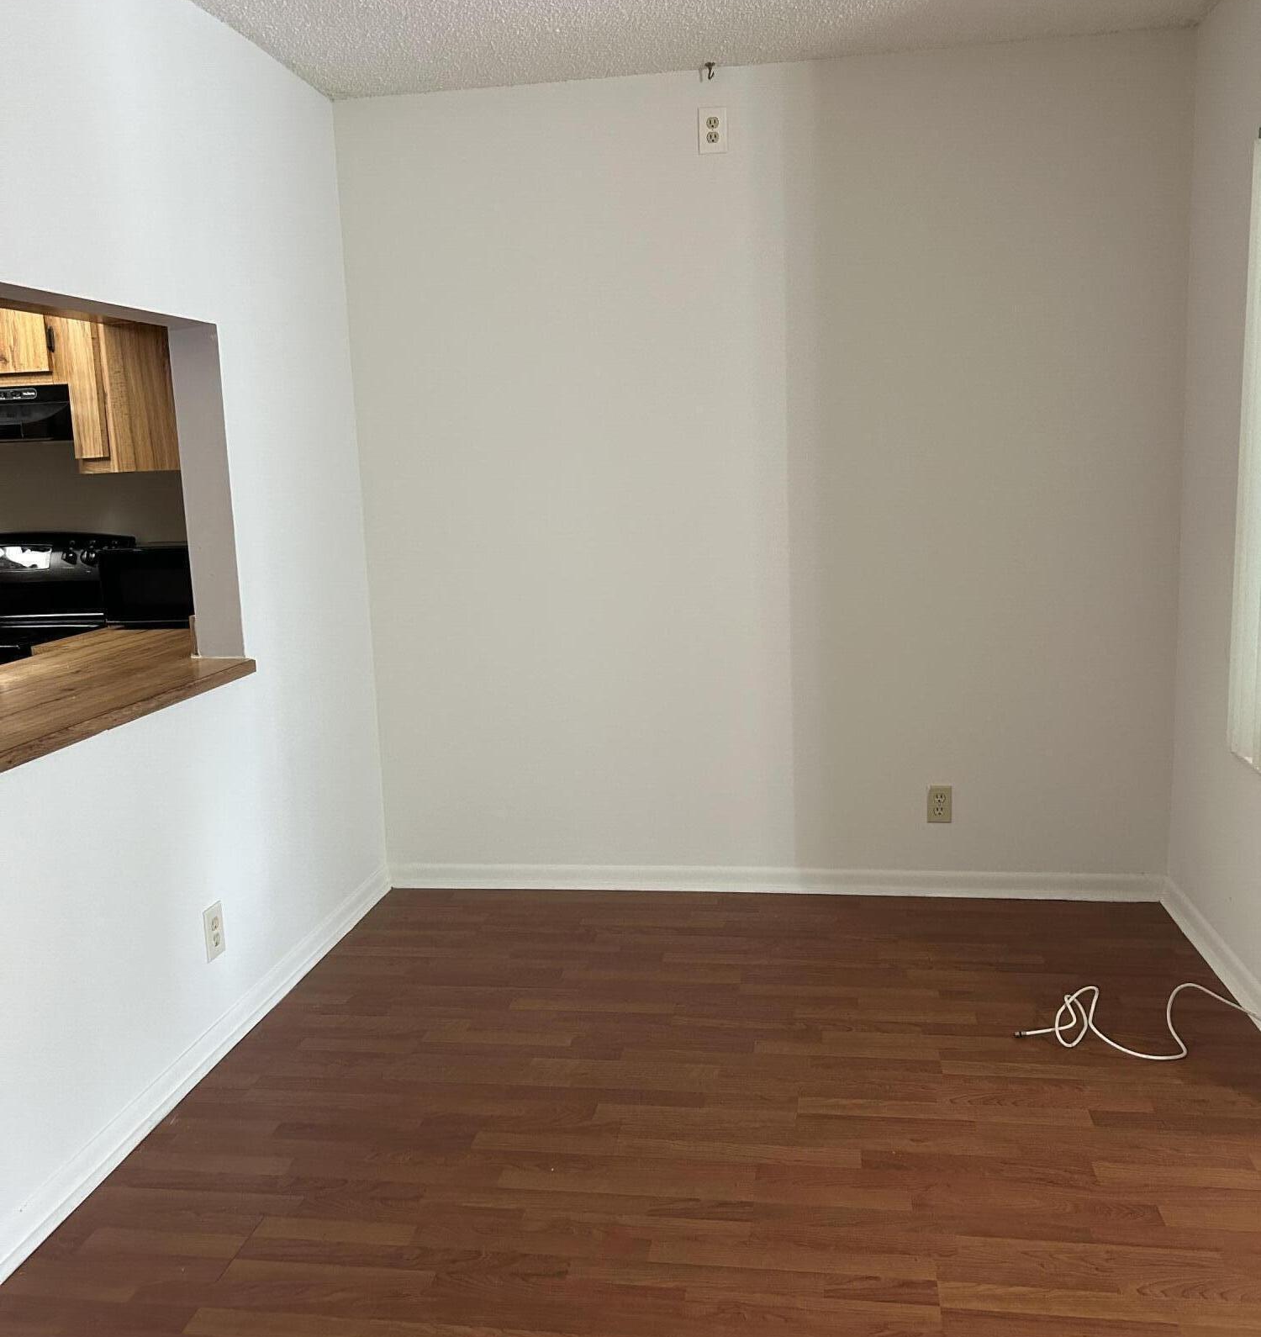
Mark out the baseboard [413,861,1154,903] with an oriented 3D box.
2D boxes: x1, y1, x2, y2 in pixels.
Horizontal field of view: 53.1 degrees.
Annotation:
[{"bbox_3d":[0.403,0.665,3.946,2.415,0.083,0.017,-1,10,9],"label":"baseboard"}]

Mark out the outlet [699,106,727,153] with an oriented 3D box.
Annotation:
[{"bbox_3d":[0.234,-1.528,3.582,0.080,0.124,0.010,-1,10,9],"label":"outlet"}]

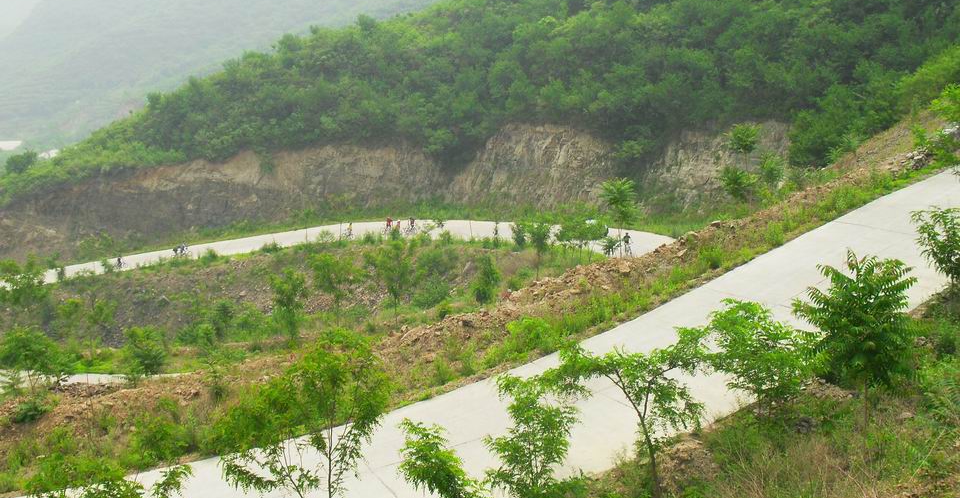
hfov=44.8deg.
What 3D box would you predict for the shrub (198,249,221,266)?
[{"bbox_3d":[-29.261,0.919,126.000,2.380,1.680,2.210,-5,12,-13],"label":"shrub"}]

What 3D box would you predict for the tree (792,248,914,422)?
[{"bbox_3d":[7.459,1.783,23.200,2.470,3.440,2.300,2,12,18],"label":"tree"}]

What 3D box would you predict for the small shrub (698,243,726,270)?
[{"bbox_3d":[6.598,0.214,33.200,0.860,0.700,0.800,0,12,11],"label":"small shrub"}]

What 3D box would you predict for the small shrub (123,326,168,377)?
[{"bbox_3d":[-14.359,4.400,50.000,1.970,2.170,1.840,-5,12,-16],"label":"small shrub"}]

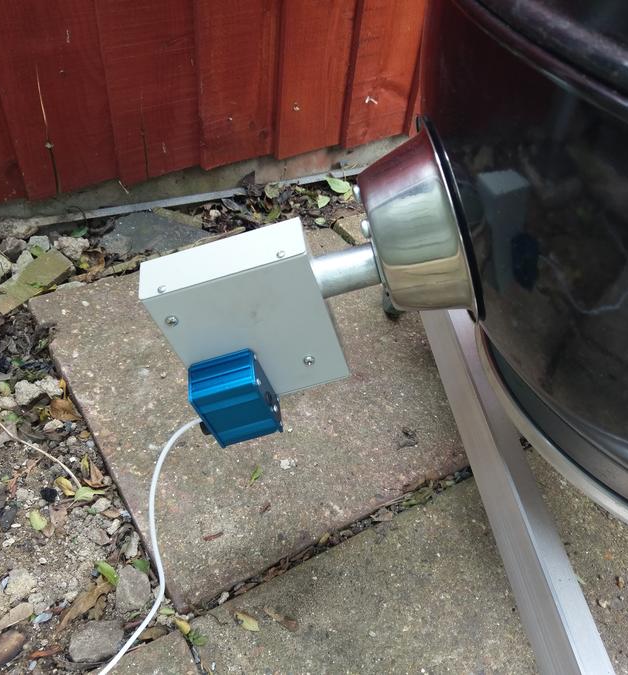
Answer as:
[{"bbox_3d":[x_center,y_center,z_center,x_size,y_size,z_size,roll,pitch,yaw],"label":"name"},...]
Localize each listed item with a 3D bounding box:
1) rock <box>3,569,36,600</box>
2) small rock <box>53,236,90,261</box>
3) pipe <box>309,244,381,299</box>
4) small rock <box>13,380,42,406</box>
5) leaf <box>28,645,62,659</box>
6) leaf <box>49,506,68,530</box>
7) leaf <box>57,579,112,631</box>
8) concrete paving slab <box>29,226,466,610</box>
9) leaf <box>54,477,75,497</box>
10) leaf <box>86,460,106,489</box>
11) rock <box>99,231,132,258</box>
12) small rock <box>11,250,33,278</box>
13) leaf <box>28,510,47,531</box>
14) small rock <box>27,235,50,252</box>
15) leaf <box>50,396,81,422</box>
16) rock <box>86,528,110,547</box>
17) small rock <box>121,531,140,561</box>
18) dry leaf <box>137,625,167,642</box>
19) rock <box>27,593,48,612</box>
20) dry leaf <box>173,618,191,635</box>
[{"bbox_3d":[-0.241,0.203,0.554,0.024,0.013,0.022,13,42,9],"label":"rock"},{"bbox_3d":[-0.336,-0.124,0.940,0.048,0.029,0.039,-16,47,-25],"label":"small rock"},{"bbox_3d":[0.019,-0.039,0.400,0.038,0.025,0.025,-15,46,4],"label":"pipe"},{"bbox_3d":[-0.298,0.059,0.707,0.025,0.019,0.022,13,42,9],"label":"small rock"},{"bbox_3d":[-0.230,0.269,0.580,0.030,0.006,0.008,-14,48,-20],"label":"leaf"},{"bbox_3d":[-0.252,0.179,0.668,0.018,0.007,0.026,7,44,0],"label":"leaf"},{"bbox_3d":[-0.207,0.240,0.609,0.022,0.012,0.060,32,49,23],"label":"leaf"},{"bbox_3d":[-0.048,0.045,0.830,0.450,0.042,0.450,-19,50,-28],"label":"concrete paving slab"},{"bbox_3d":[-0.233,0.139,0.632,0.013,0.006,0.027,-30,52,-34],"label":"leaf"},{"bbox_3d":[-0.207,0.131,0.640,0.015,0.011,0.028,-22,48,-28],"label":"leaf"},{"bbox_3d":[-0.267,-0.124,0.909,0.040,0.021,0.032,13,42,9],"label":"rock"},{"bbox_3d":[-0.391,-0.099,0.903,0.028,0.017,0.047,5,42,-3],"label":"small rock"},{"bbox_3d":[-0.266,0.176,0.649,0.014,0.004,0.025,-26,52,-32],"label":"leaf"},{"bbox_3d":[-0.373,-0.126,0.917,0.031,0.020,0.023,7,44,0],"label":"small rock"},{"bbox_3d":[-0.258,0.074,0.699,0.024,0.010,0.038,-29,51,-33],"label":"leaf"},{"bbox_3d":[-0.203,0.189,0.637,0.023,0.010,0.017,15,42,8],"label":"rock"},{"bbox_3d":[-0.171,0.194,0.632,0.016,0.011,0.031,7,42,-1],"label":"small rock"},{"bbox_3d":[-0.137,0.251,0.574,0.025,0.007,0.010,-19,48,-27],"label":"dry leaf"},{"bbox_3d":[-0.223,0.214,0.545,0.016,0.009,0.014,16,42,13],"label":"rock"},{"bbox_3d":[-0.105,0.230,0.537,0.018,0.005,0.009,31,47,27],"label":"dry leaf"}]

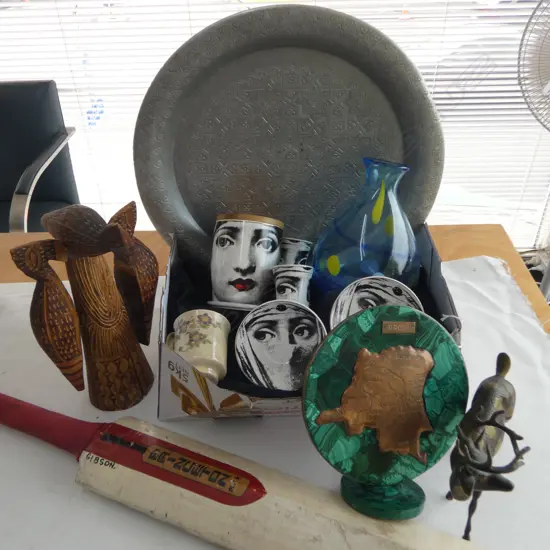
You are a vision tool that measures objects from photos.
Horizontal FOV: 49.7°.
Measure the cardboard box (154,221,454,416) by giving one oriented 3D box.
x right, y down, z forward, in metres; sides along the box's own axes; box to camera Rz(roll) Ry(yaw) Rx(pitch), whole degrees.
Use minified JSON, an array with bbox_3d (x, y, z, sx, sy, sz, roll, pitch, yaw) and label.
[{"bbox_3d":[0.036,0.057,0.806,0.355,0.140,0.205,-2,39,-2],"label":"cardboard box"}]

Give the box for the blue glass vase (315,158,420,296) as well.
[{"bbox_3d":[0.131,-0.029,0.799,0.147,0.244,0.147,5,20,-4],"label":"blue glass vase"}]

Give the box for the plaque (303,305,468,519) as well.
[{"bbox_3d":[0.126,0.146,0.657,0.197,0.222,0.085,3,5,-14],"label":"plaque"}]

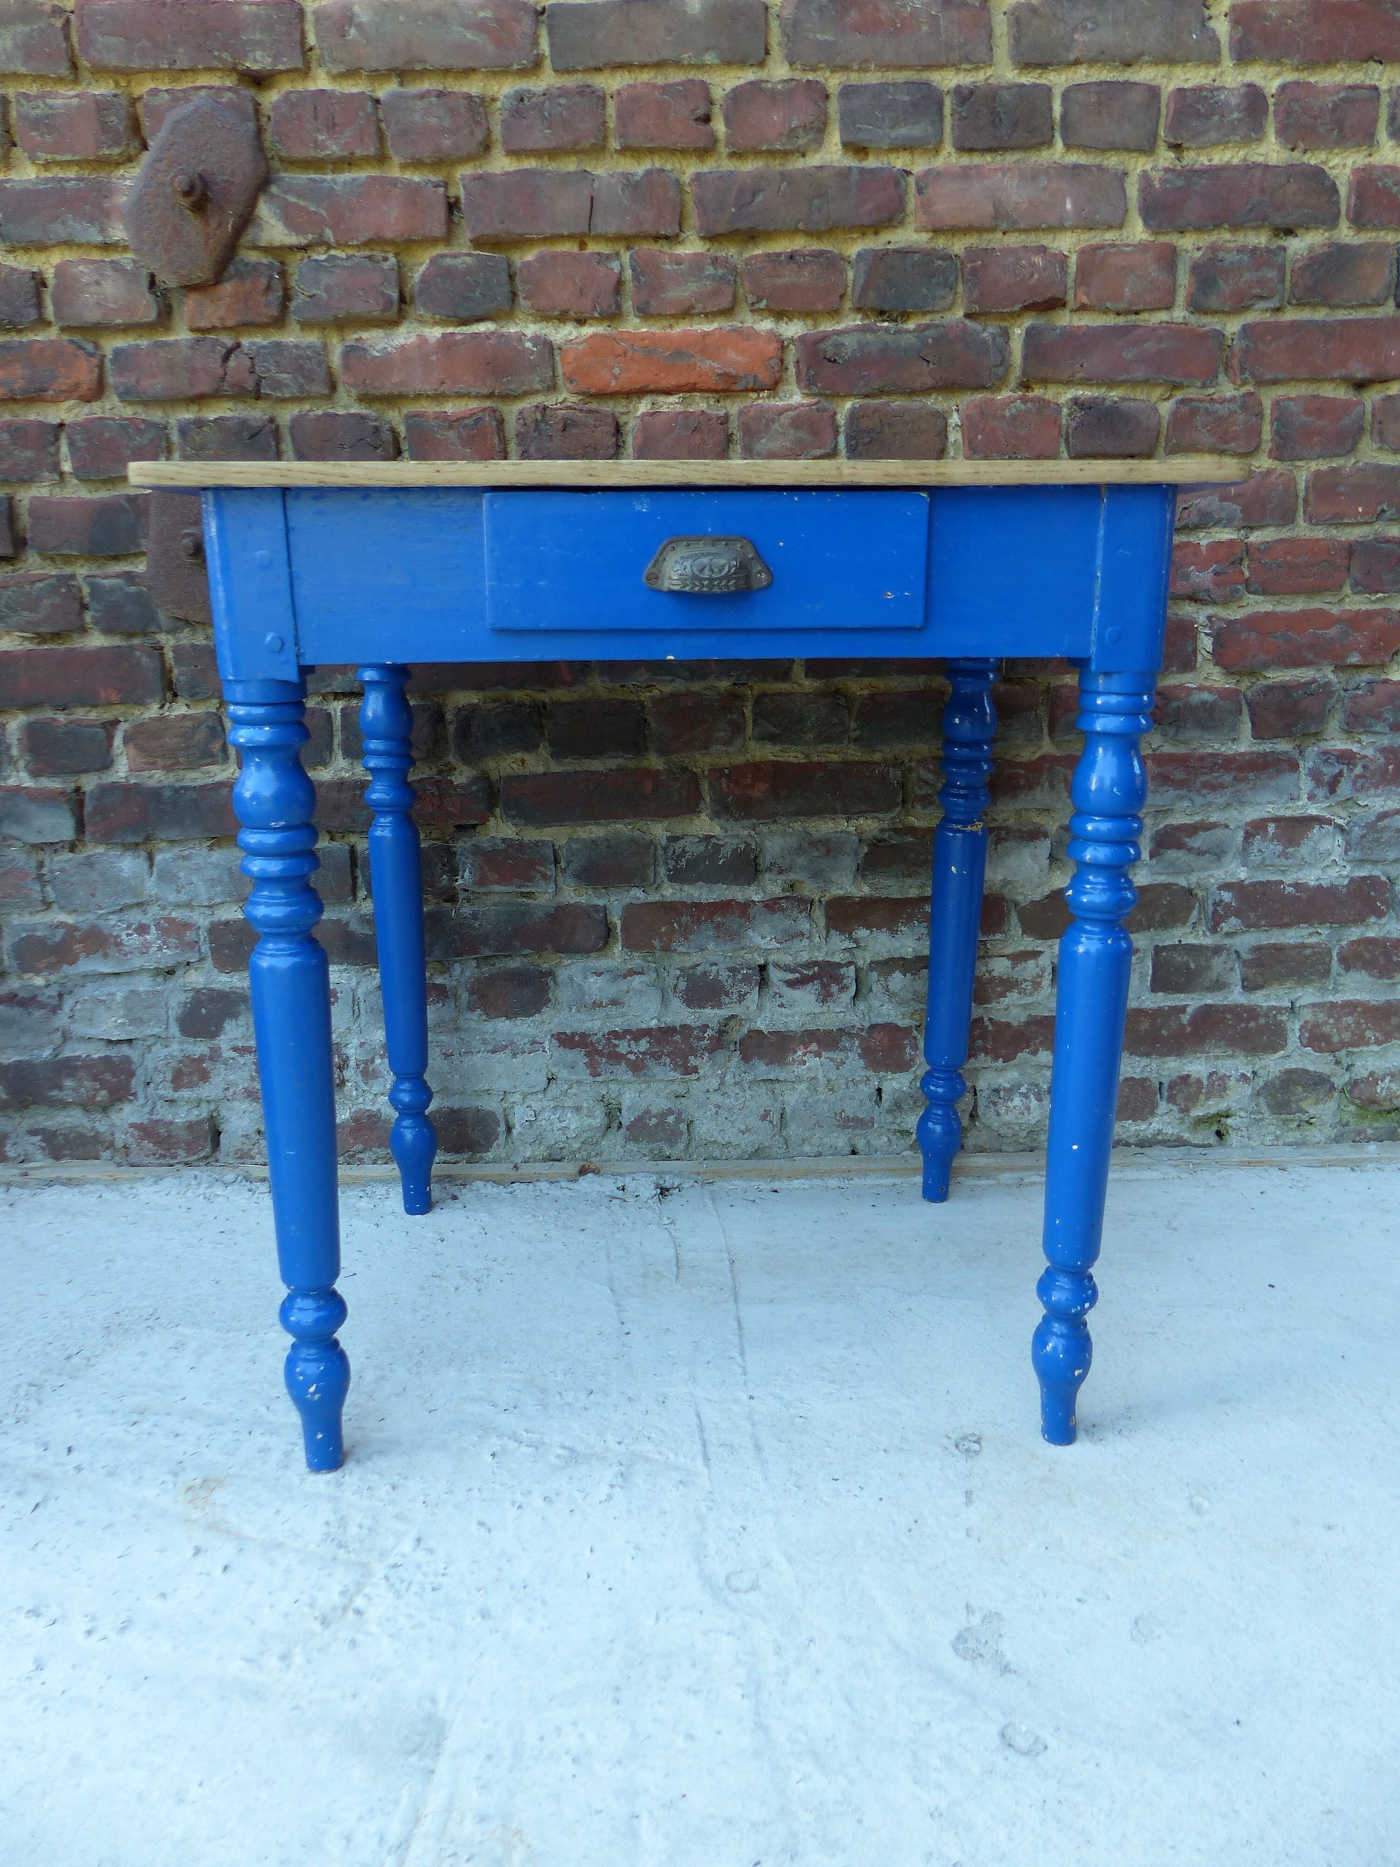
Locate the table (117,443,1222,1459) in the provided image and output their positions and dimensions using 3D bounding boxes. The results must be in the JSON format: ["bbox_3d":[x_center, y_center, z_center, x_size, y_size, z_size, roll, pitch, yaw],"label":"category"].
[{"bbox_3d":[-0.011,-0.004,1.258,0.712,0.750,0.578,-1,14,-2],"label":"table"}]

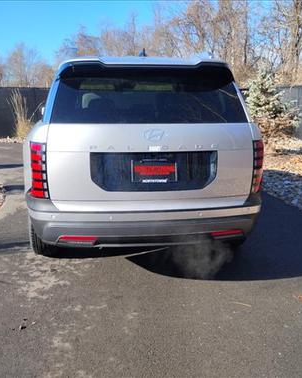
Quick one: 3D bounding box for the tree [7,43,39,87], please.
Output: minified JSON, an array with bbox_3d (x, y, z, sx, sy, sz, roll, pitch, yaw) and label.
[{"bbox_3d":[-15.000,-13.800,48.000,3.900,6.500,3.800,0,14,0],"label":"tree"}]

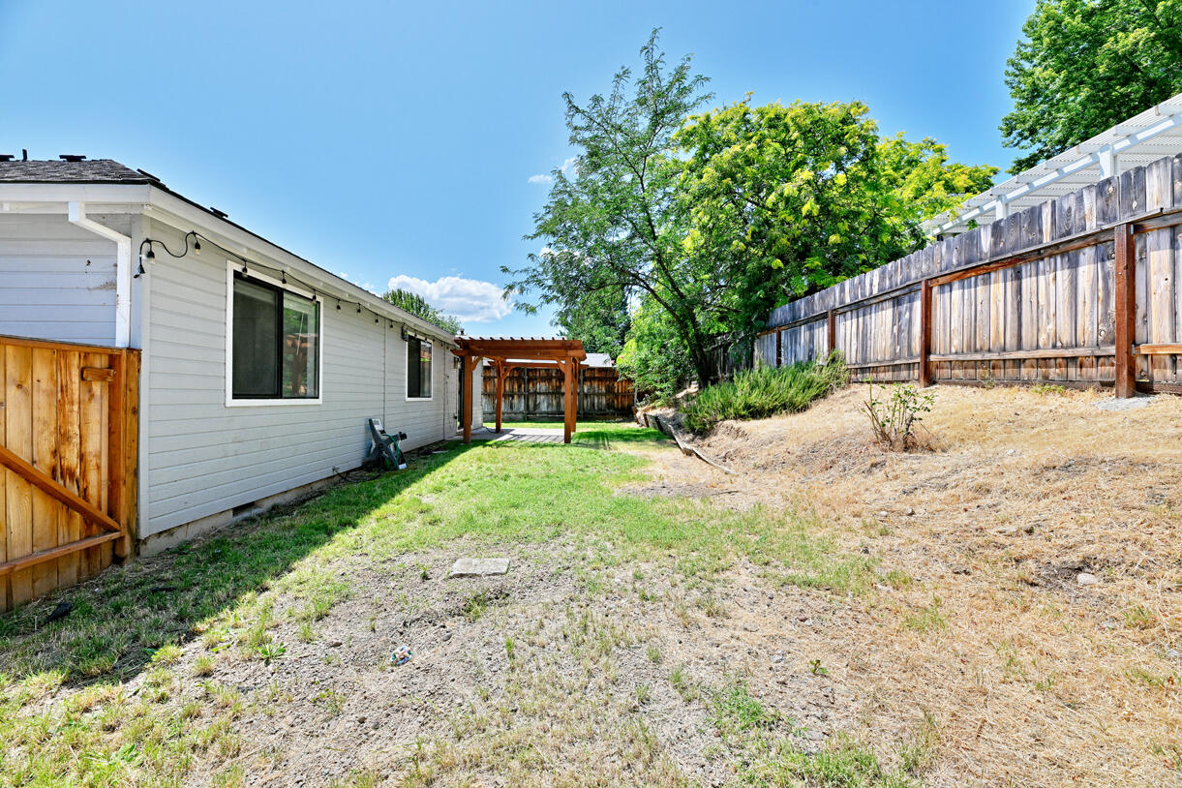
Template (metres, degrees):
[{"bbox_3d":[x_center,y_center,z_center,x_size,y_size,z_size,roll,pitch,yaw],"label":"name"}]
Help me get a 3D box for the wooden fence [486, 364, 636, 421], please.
[{"bbox_3d":[-1.230,0.000,17.600,5.900,2.030,0.130,0,0,0],"label":"wooden fence"}]

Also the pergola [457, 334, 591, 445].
[{"bbox_3d":[-1.650,-0.090,12.500,3.180,2.500,4.100,0,0,0],"label":"pergola"}]

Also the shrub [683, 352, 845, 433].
[{"bbox_3d":[3.350,0.020,9.350,2.700,1.600,2.000,0,0,0],"label":"shrub"}]

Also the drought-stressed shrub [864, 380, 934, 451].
[{"bbox_3d":[3.250,0.220,4.850,0.640,0.720,0.600,0,0,0],"label":"drought-stressed shrub"}]

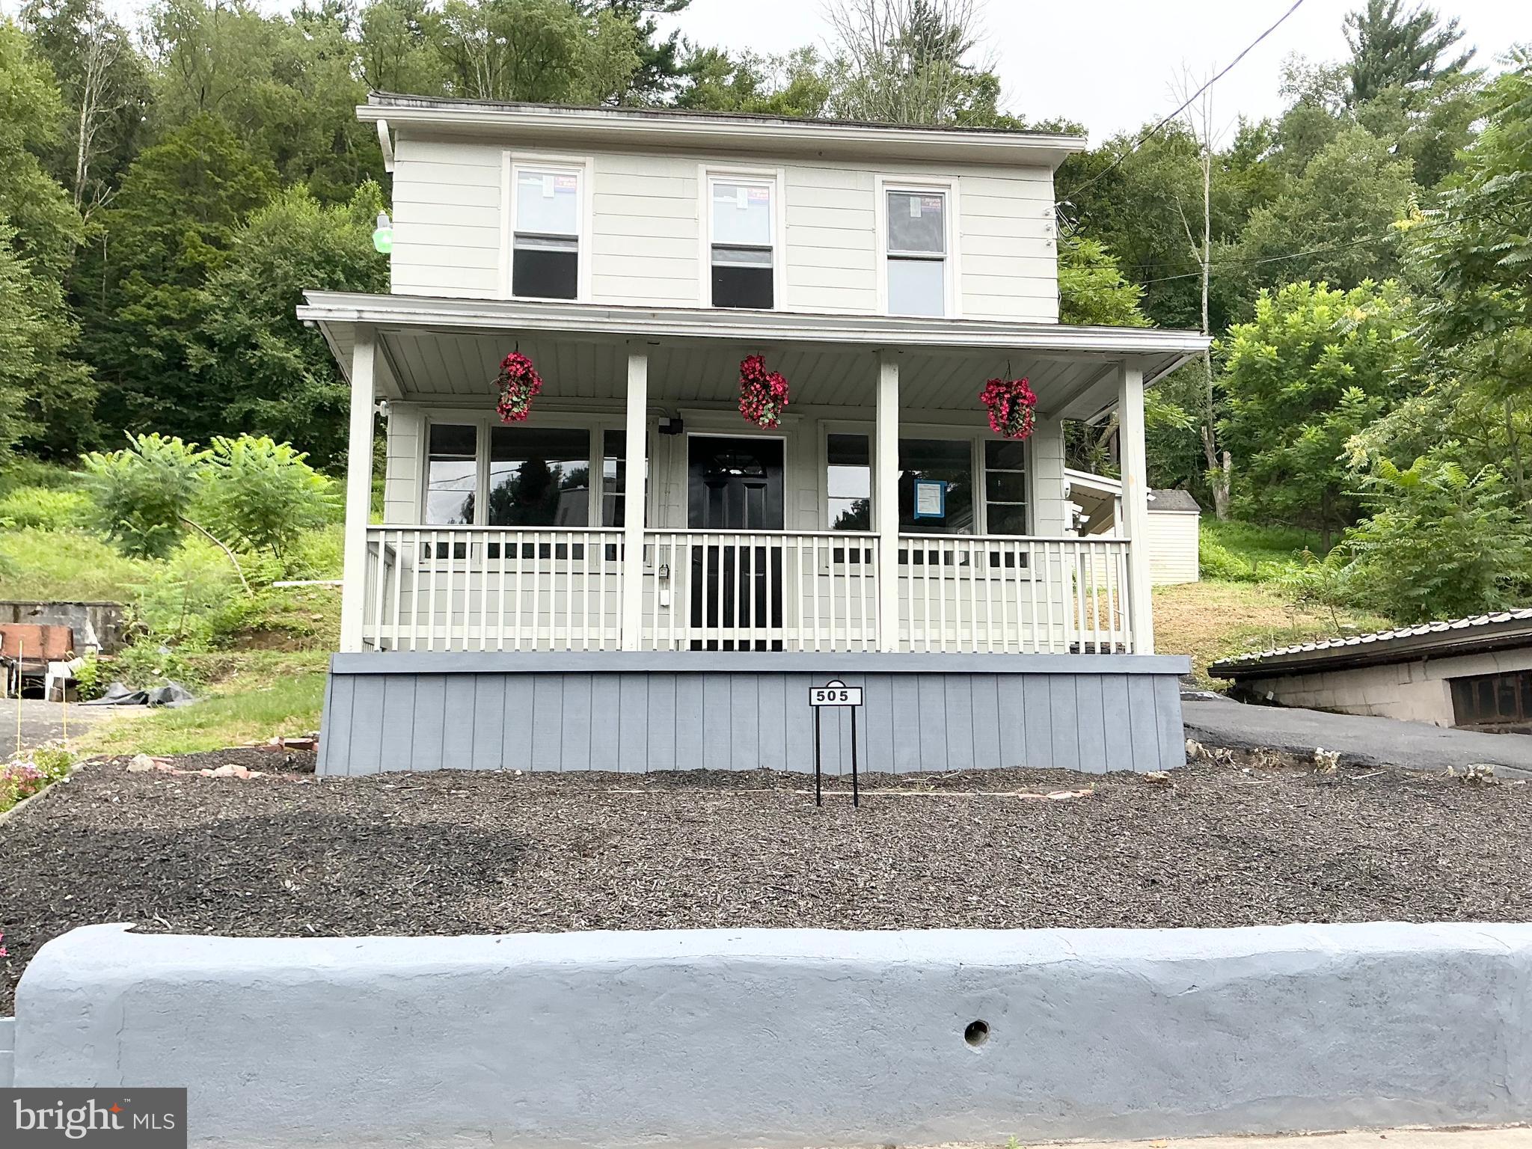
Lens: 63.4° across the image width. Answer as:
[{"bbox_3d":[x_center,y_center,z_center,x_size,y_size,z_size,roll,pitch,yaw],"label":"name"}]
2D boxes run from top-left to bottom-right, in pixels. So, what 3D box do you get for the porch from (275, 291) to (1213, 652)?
[{"bbox_3d":[-0.067,-0.689,10.044,6.777,2.788,2.171,1,-8,-7],"label":"porch"}]

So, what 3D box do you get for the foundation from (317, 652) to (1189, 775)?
[{"bbox_3d":[-0.018,1.141,10.013,6.464,0.879,1.768,1,-8,-7],"label":"foundation"}]

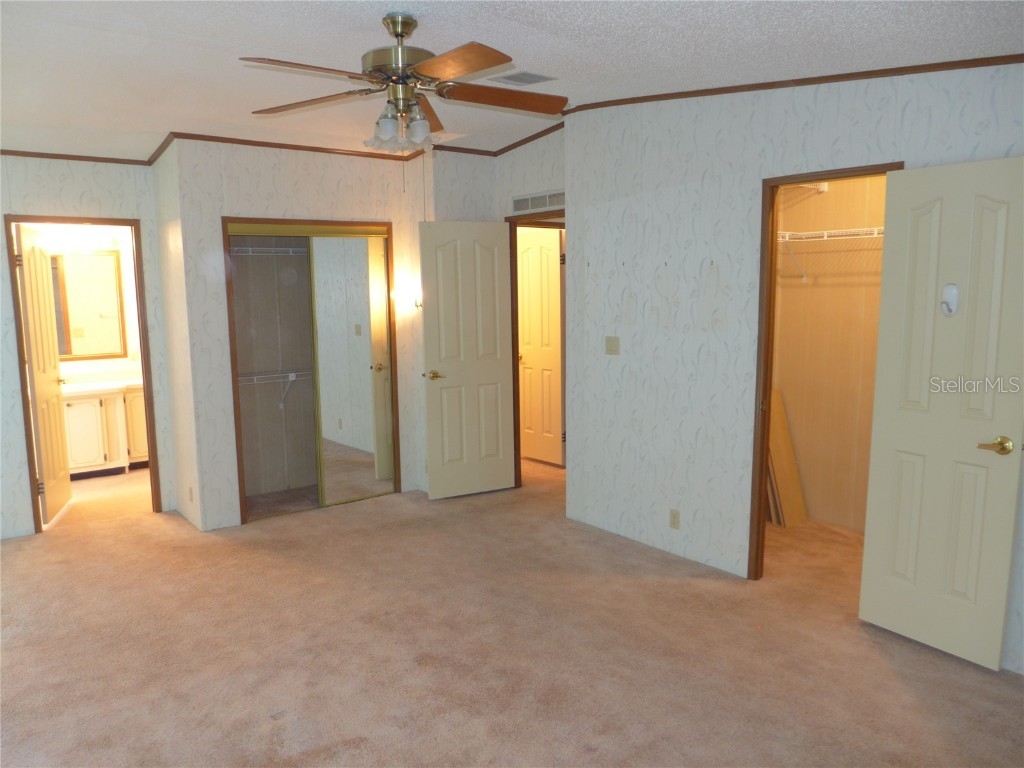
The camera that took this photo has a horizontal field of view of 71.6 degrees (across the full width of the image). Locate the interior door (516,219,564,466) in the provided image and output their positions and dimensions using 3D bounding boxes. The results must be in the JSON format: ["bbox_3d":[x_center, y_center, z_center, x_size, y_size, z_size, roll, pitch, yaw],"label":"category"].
[{"bbox_3d":[0.227,-0.313,6.172,0.040,1.990,0.567,-9,11,-44],"label":"interior door"}]

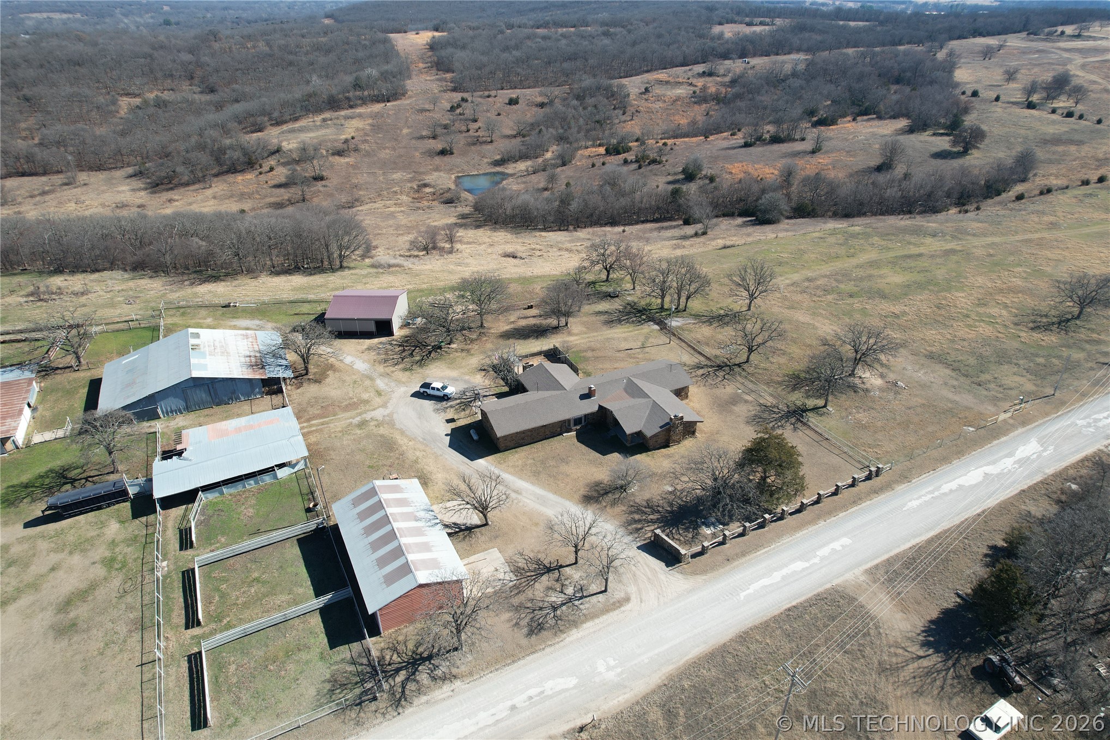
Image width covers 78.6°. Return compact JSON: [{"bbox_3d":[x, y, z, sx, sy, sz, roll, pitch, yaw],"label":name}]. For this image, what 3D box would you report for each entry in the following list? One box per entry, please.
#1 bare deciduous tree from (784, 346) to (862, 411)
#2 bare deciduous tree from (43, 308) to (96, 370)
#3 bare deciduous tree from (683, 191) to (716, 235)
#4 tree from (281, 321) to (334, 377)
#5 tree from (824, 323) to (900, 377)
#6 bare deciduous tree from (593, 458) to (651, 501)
[{"bbox_3d":[41.905,1.893,106.378,11.200,9.400,11.200,0,30,0],"label":"bare deciduous tree"},{"bbox_3d":[-84.988,-5.758,119.178,7.690,10.790,7.310,-22,36,-33],"label":"bare deciduous tree"},{"bbox_3d":[39.540,-42.760,185.310,8.500,11.200,8.250,6,30,11],"label":"bare deciduous tree"},{"bbox_3d":[-40.917,-3.341,112.507,8.290,9.670,7.880,0,31,0],"label":"tree"},{"bbox_3d":[51.345,-2.891,113.673,11.480,9.290,10.900,14,33,23],"label":"tree"},{"bbox_3d":[9.440,14.202,89.084,6.460,4.490,6.460,3,30,7],"label":"bare deciduous tree"}]

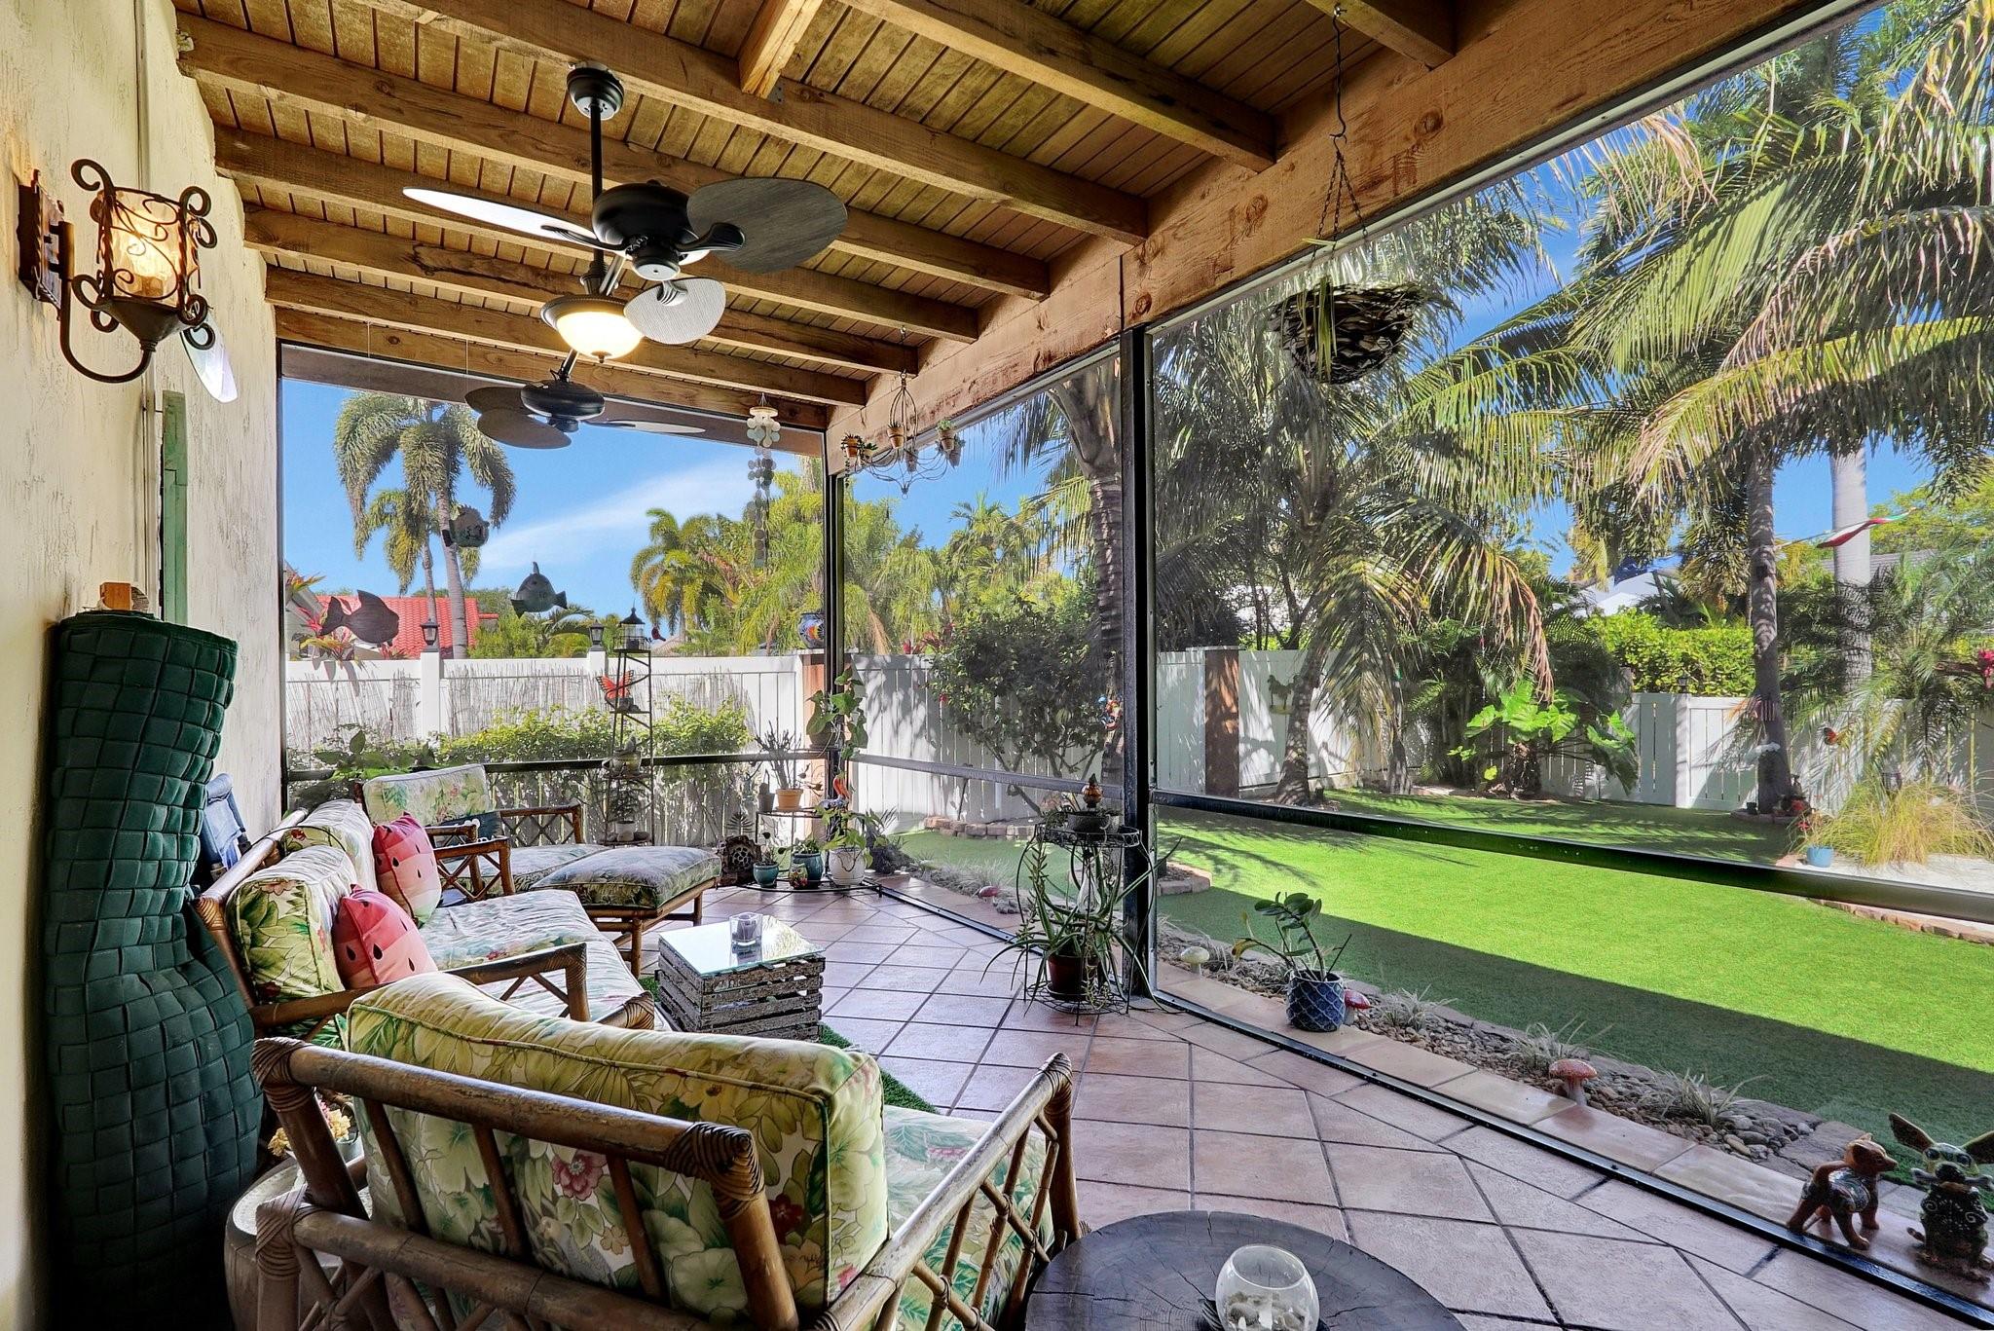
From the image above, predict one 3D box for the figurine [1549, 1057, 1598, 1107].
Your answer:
[{"bbox_3d":[1.772,1.258,2.696,0.120,0.135,0.120,1,-3,-34],"label":"figurine"}]

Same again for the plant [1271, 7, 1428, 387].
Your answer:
[{"bbox_3d":[0.939,-1.272,2.407,0.400,1.045,0.410,1,-3,-34],"label":"plant"}]

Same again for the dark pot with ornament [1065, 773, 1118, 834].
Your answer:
[{"bbox_3d":[0.362,0.532,3.400,0.200,0.225,0.200,0,-2,0],"label":"dark pot with ornament"}]

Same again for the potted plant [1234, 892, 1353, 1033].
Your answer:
[{"bbox_3d":[1.129,1.113,3.388,0.430,0.500,0.370,-1,-2,14],"label":"potted plant"}]

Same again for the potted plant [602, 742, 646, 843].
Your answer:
[{"bbox_3d":[-1.961,0.666,4.650,0.220,0.520,0.220,0,-3,0],"label":"potted plant"}]

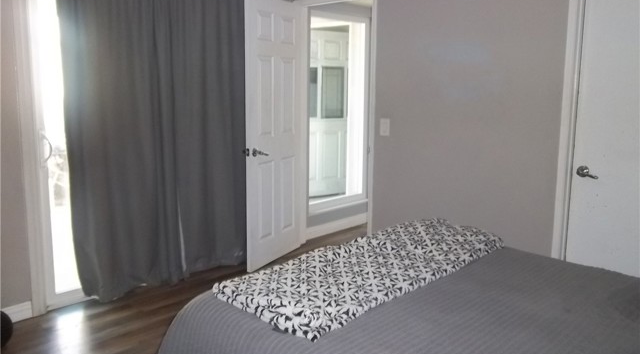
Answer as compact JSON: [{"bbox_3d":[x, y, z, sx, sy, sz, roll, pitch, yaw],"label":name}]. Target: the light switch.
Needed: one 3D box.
[{"bbox_3d":[0.481,-0.368,3.826,0.080,0.123,0.012,8,12,43],"label":"light switch"}]

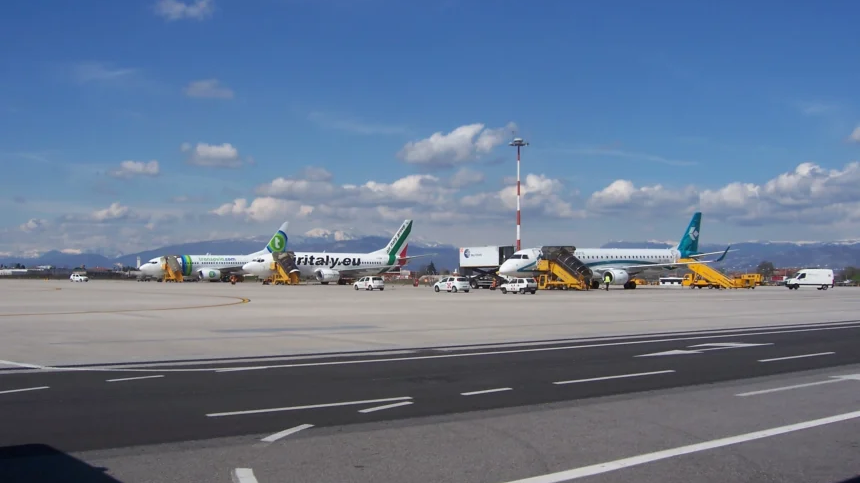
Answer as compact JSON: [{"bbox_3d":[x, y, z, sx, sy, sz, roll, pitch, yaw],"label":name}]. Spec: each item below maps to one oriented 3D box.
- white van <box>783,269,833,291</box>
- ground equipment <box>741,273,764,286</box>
[{"bbox_3d":[46.886,4.710,110.500,5.900,2.660,2.000,0,-2,1],"label":"white van"},{"bbox_3d":[56.302,6.698,156.000,2.000,2.150,3.700,2,-3,-39],"label":"ground equipment"}]

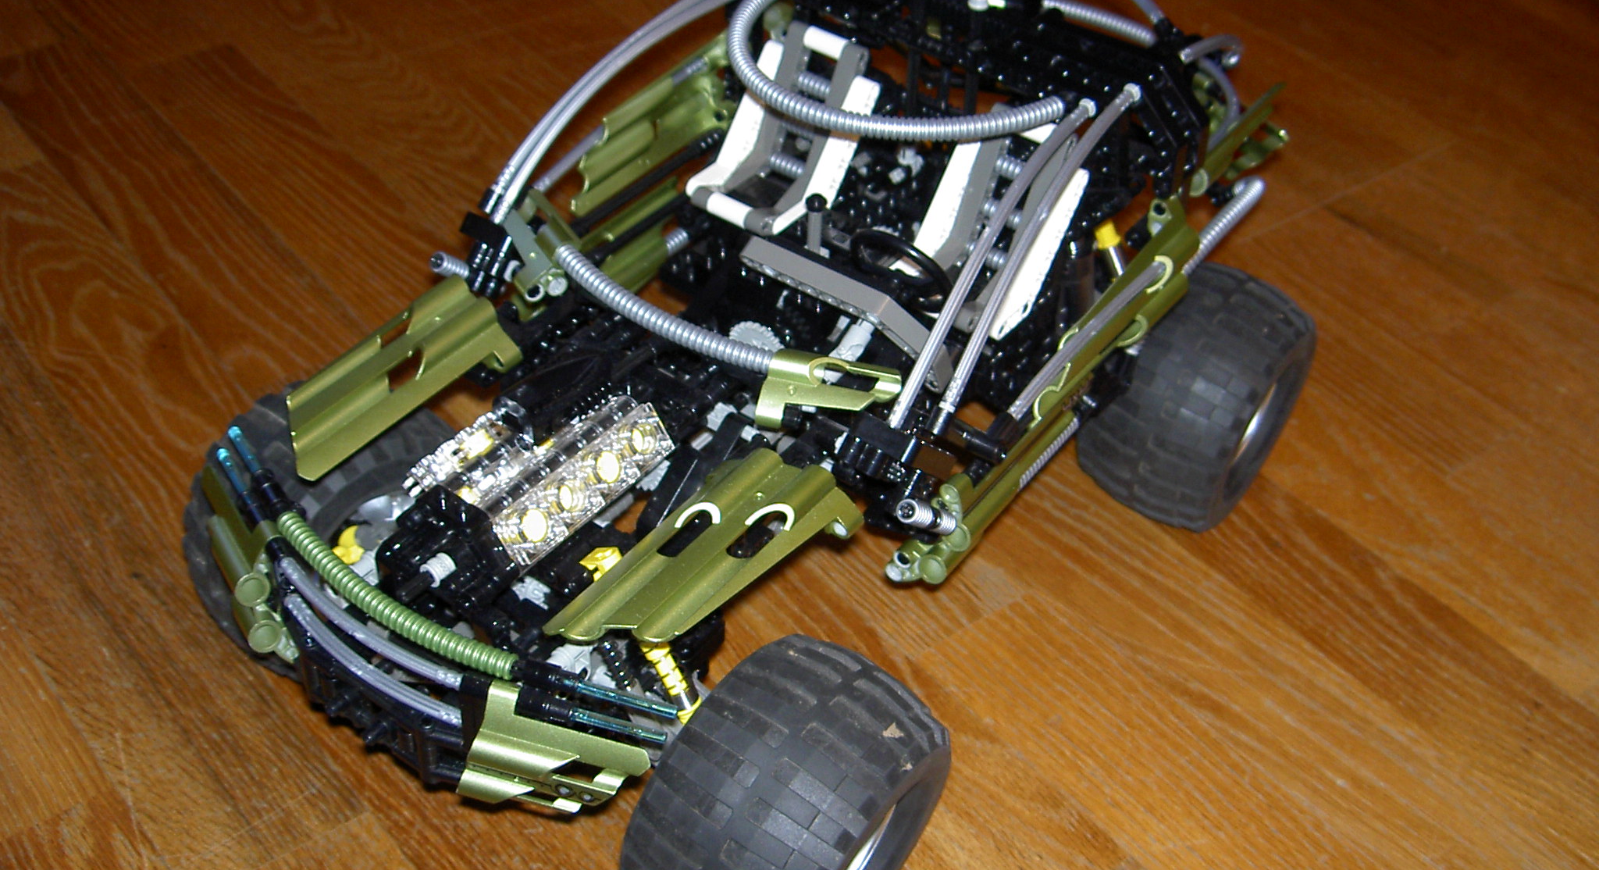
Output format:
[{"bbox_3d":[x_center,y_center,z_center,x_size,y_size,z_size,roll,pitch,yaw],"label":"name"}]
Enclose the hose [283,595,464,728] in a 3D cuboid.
[{"bbox_3d":[-0.112,0.059,0.464,0.068,0.006,0.012,28,46,25],"label":"hose"}]

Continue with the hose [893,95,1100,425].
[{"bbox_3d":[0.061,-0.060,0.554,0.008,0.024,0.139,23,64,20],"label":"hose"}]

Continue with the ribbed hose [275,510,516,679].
[{"bbox_3d":[-0.105,0.041,0.459,0.085,0.008,0.016,28,46,25],"label":"ribbed hose"}]

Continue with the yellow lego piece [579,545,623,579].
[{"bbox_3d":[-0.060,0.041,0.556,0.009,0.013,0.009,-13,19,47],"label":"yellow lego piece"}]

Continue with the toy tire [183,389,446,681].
[{"bbox_3d":[-0.159,0.033,0.631,0.060,0.104,0.104,31,46,35],"label":"toy tire"}]

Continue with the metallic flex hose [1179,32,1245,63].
[{"bbox_3d":[0.132,-0.121,0.579,0.008,0.024,0.051,28,46,25],"label":"metallic flex hose"}]

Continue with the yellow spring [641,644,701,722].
[{"bbox_3d":[-0.036,0.065,0.489,0.009,0.028,0.009,-14,20,48],"label":"yellow spring"}]

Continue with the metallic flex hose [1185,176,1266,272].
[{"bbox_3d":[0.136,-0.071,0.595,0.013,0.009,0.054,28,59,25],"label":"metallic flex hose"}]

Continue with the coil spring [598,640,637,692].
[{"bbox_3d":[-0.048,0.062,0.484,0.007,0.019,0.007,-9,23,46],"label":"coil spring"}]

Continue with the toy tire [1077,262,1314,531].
[{"bbox_3d":[0.160,-0.016,0.728,0.060,0.104,0.104,29,45,22],"label":"toy tire"}]

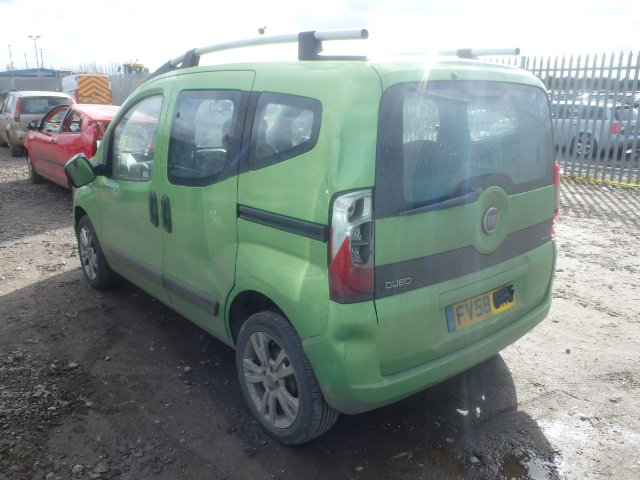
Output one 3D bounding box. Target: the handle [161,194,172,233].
[{"bbox_3d":[-0.813,-0.135,2.750,0.050,0.200,0.060,-11,19,-39],"label":"handle"}]

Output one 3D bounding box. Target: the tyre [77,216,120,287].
[{"bbox_3d":[-1.778,0.088,4.176,0.195,0.620,0.620,-11,19,-39],"label":"tyre"}]

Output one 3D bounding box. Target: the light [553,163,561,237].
[{"bbox_3d":[1.234,-0.189,2.740,0.150,0.420,0.140,-11,19,-39],"label":"light"}]

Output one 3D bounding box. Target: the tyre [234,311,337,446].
[{"bbox_3d":[-0.160,0.600,2.323,0.195,0.620,0.620,-11,19,-39],"label":"tyre"}]

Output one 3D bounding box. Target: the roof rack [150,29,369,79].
[{"bbox_3d":[-0.470,-0.925,2.628,0.075,0.135,1.980,-11,19,-39],"label":"roof rack"}]

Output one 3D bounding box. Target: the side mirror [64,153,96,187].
[{"bbox_3d":[-1.624,-0.475,3.487,0.180,0.225,0.130,-11,19,-39],"label":"side mirror"}]

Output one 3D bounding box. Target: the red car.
[{"bbox_3d":[-3.620,-1.532,8.680,1.680,1.420,3.950,-11,19,-39],"label":"red car"}]

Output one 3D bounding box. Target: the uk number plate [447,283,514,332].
[{"bbox_3d":[0.730,0.291,2.304,0.520,0.111,0.015,-11,5,-39],"label":"uk number plate"}]

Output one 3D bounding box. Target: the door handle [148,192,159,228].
[{"bbox_3d":[-0.921,-0.169,2.873,0.050,0.200,0.060,-11,19,-39],"label":"door handle"}]

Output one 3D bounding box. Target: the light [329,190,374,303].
[{"bbox_3d":[0.118,0.029,1.825,0.150,0.420,0.140,-11,19,-39],"label":"light"}]

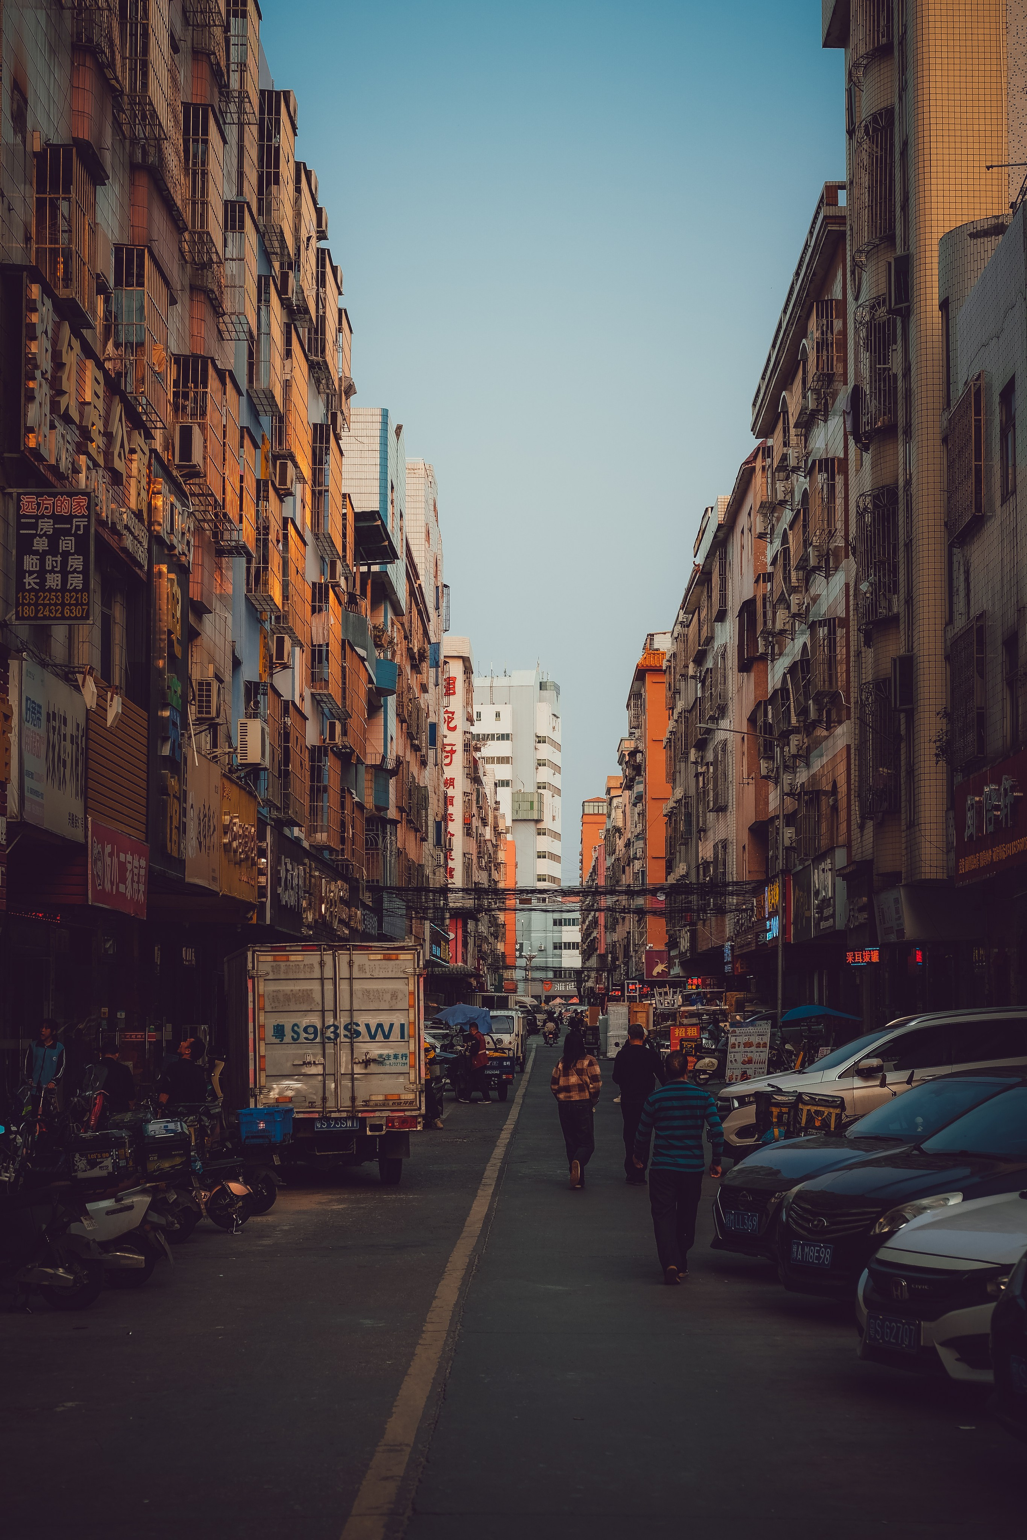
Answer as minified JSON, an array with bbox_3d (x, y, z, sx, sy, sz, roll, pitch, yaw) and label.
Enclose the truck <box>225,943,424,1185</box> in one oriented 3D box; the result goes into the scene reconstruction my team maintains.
[{"bbox_3d":[-2.248,3.317,25.501,1.820,2.480,5.500,1,-6,-10],"label":"truck"}]

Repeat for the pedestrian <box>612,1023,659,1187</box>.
[{"bbox_3d":[1.353,3.619,24.506,0.560,1.710,0.420,0,-6,1],"label":"pedestrian"}]

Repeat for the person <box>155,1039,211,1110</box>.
[{"bbox_3d":[-3.070,3.171,20.981,0.750,1.360,0.550,-4,-7,32],"label":"person"}]

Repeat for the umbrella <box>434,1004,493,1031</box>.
[{"bbox_3d":[-1.042,5.093,46.724,1.200,0.570,1.200,0,-6,0],"label":"umbrella"}]

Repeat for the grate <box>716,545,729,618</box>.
[{"bbox_3d":[6.494,-5.855,70.500,0.500,2.200,2.000,0,-6,1],"label":"grate"}]

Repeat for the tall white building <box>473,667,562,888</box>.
[{"bbox_3d":[0.353,10.660,332.000,15.000,51.000,14.000,-1,-6,10],"label":"tall white building"}]

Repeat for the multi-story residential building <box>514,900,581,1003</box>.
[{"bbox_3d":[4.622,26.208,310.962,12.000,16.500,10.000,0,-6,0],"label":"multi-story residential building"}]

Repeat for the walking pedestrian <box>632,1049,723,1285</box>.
[{"bbox_3d":[1.144,2.757,15.849,0.600,1.620,0.550,0,-6,0],"label":"walking pedestrian"}]

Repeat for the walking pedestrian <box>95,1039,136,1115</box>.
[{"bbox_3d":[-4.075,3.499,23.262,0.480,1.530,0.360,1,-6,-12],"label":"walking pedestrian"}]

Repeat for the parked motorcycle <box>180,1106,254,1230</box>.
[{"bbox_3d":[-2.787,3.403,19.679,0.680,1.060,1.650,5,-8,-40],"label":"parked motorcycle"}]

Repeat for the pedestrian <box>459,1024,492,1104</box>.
[{"bbox_3d":[-0.771,5.964,46.190,0.650,1.660,0.500,-1,-6,10],"label":"pedestrian"}]

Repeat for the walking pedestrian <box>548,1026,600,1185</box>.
[{"bbox_3d":[0.650,3.577,24.008,0.540,1.690,0.520,0,-6,0],"label":"walking pedestrian"}]

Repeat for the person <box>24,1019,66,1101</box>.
[{"bbox_3d":[-4.963,3.477,23.968,0.440,1.640,0.330,0,-6,2],"label":"person"}]

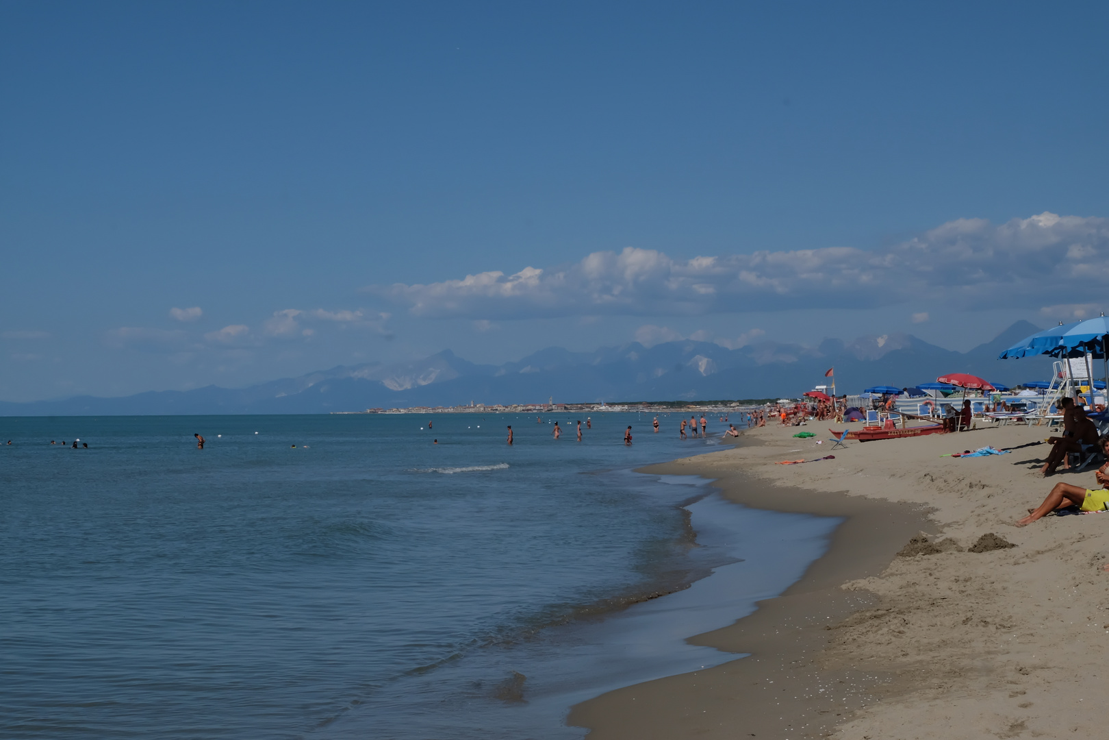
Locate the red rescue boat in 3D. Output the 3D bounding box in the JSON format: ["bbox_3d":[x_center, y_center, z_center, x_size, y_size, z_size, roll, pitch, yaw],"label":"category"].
[{"bbox_3d":[12.505,2.304,86.500,4.400,0.720,1.600,-3,0,3],"label":"red rescue boat"}]

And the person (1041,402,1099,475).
[{"bbox_3d":[8.256,1.104,37.000,0.880,1.120,0.550,0,-1,-12],"label":"person"}]

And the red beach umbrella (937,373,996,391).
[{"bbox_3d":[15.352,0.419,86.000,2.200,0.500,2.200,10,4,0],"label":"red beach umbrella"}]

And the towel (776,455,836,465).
[{"bbox_3d":[6.634,2.387,61.000,1.580,0.140,0.850,-5,1,0],"label":"towel"}]

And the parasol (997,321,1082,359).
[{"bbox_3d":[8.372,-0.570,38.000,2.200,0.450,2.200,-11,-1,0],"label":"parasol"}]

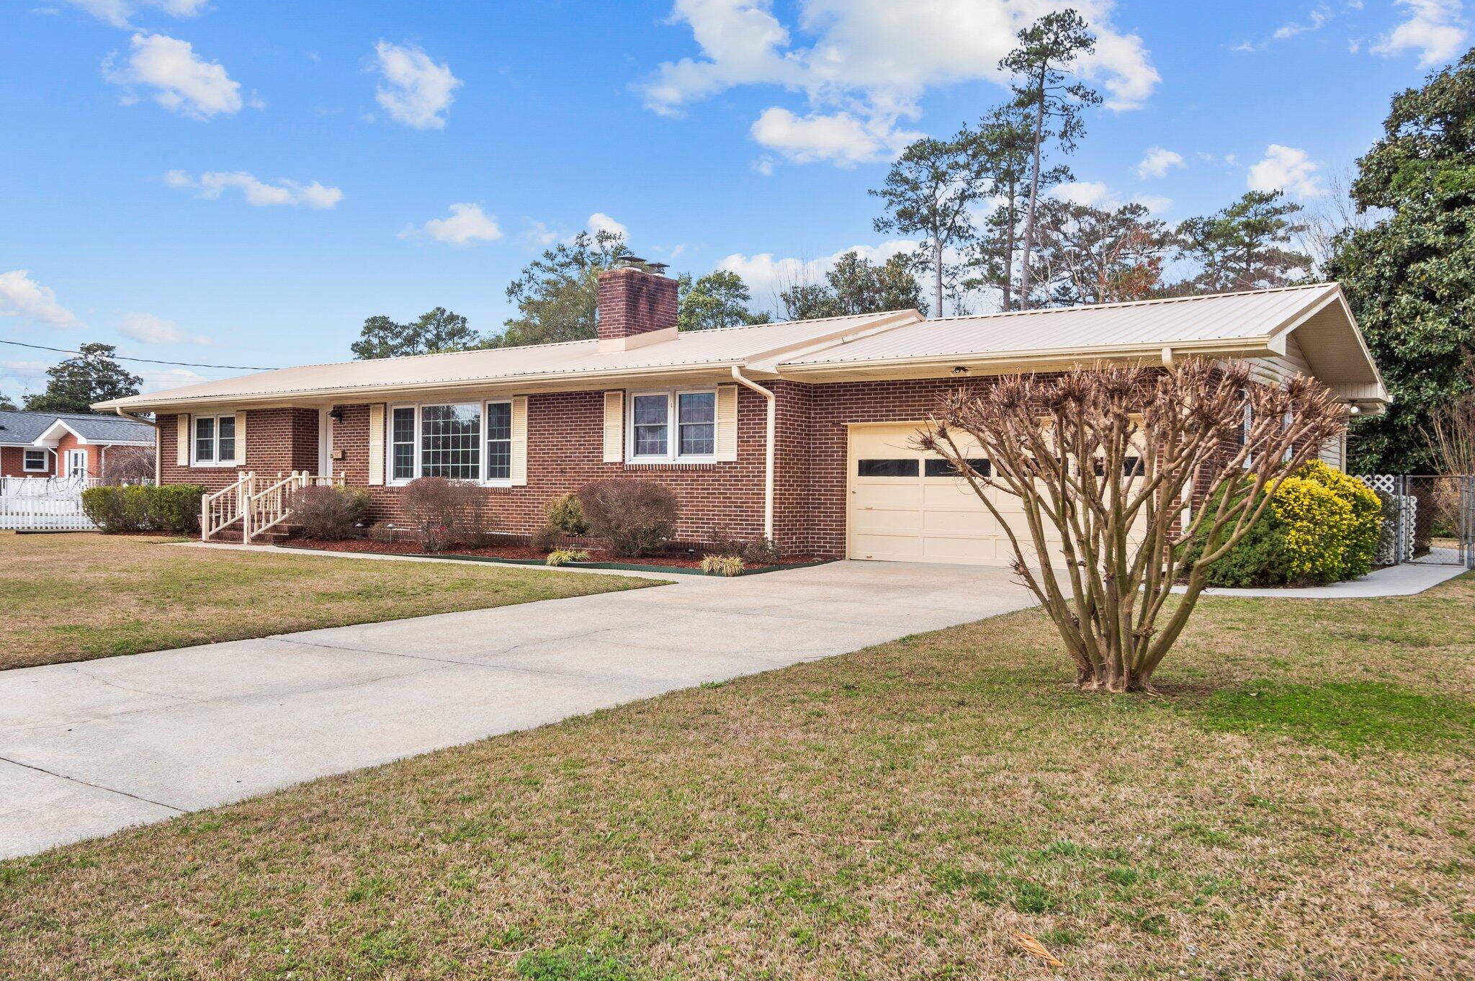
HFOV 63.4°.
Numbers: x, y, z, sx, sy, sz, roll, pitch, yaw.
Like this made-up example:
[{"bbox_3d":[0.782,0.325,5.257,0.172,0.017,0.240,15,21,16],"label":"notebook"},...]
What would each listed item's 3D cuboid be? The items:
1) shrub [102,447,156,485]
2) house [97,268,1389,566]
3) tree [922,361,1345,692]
[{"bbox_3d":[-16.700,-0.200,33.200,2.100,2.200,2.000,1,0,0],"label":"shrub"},{"bbox_3d":[-1.883,-1.397,24.465,25.600,4.850,10.100,1,0,36],"label":"house"},{"bbox_3d":[2.725,0.238,8.200,2.800,2.250,2.500,1,0,0],"label":"tree"}]

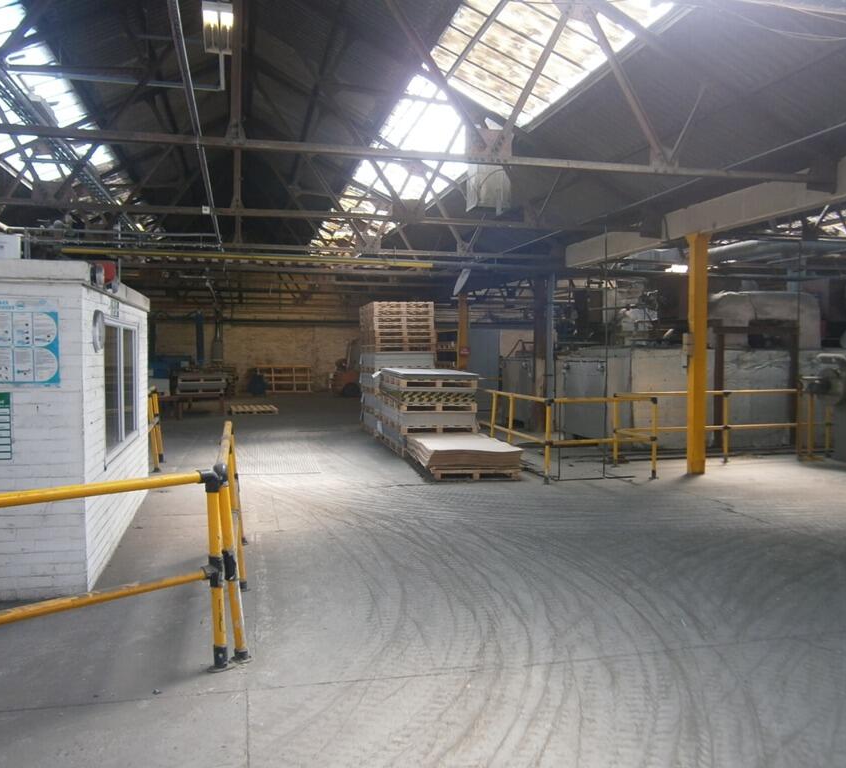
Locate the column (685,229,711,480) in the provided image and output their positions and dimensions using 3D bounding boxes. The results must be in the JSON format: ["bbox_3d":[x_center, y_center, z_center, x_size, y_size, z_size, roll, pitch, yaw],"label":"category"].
[{"bbox_3d":[3.730,-0.409,10.479,0.180,3.250,0.180,0,3,-13],"label":"column"}]

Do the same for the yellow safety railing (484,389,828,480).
[{"bbox_3d":[3.843,0.648,11.450,5.470,1.050,2.600,0,3,-13],"label":"yellow safety railing"}]

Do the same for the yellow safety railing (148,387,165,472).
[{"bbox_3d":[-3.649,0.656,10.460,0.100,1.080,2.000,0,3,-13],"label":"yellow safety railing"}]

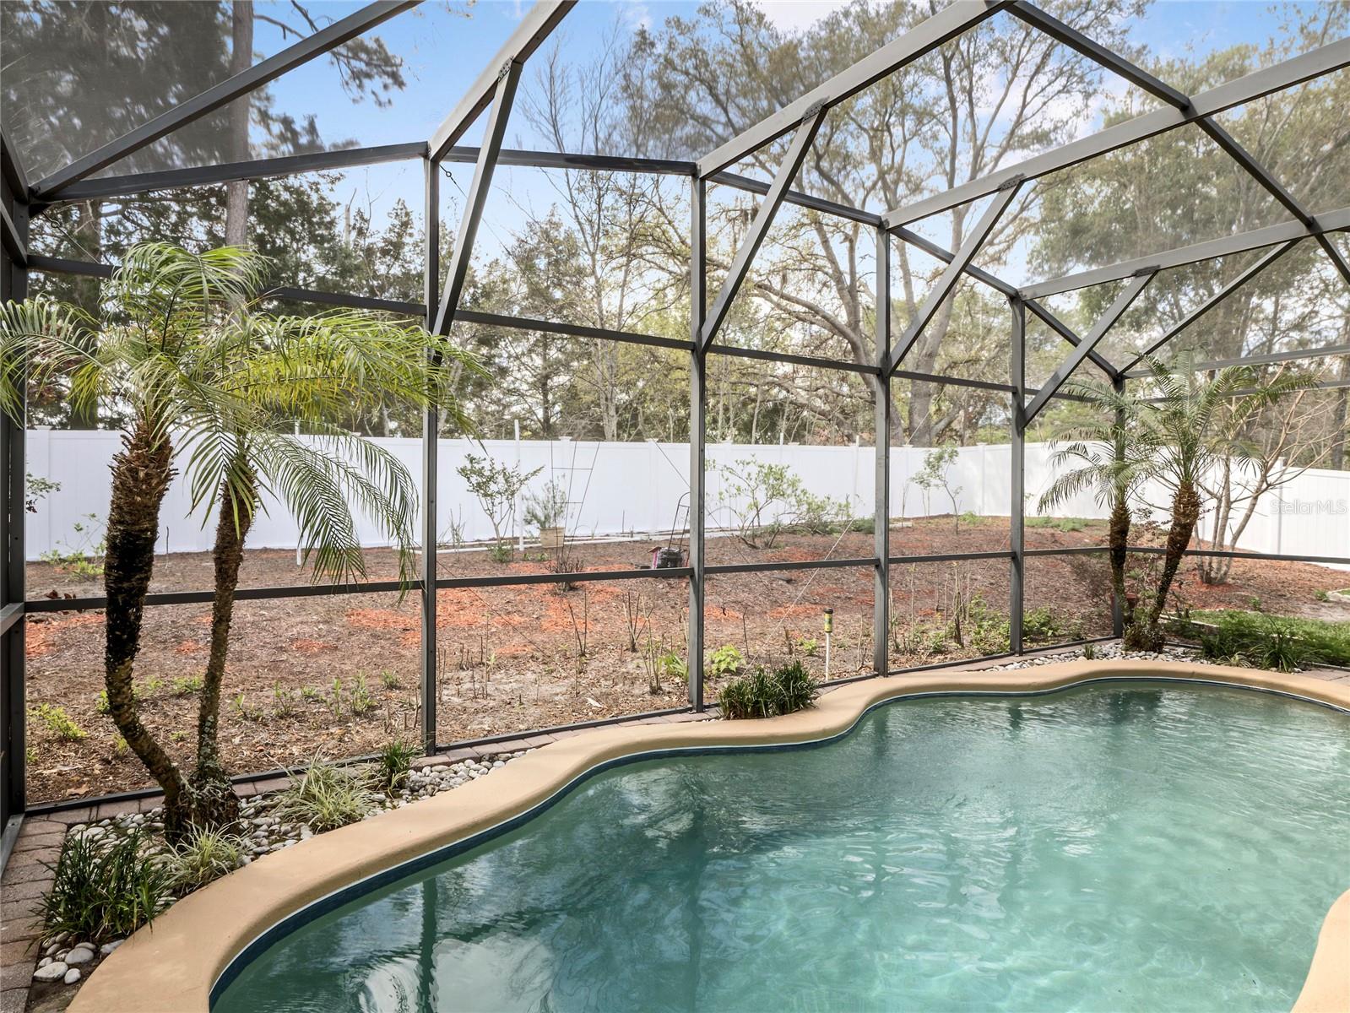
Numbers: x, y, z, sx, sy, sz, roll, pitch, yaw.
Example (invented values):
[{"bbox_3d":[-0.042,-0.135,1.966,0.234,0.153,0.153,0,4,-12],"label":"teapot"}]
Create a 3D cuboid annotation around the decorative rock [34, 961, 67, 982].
[{"bbox_3d":[-1.782,1.327,2.230,0.085,0.036,0.060,0,0,-39],"label":"decorative rock"}]

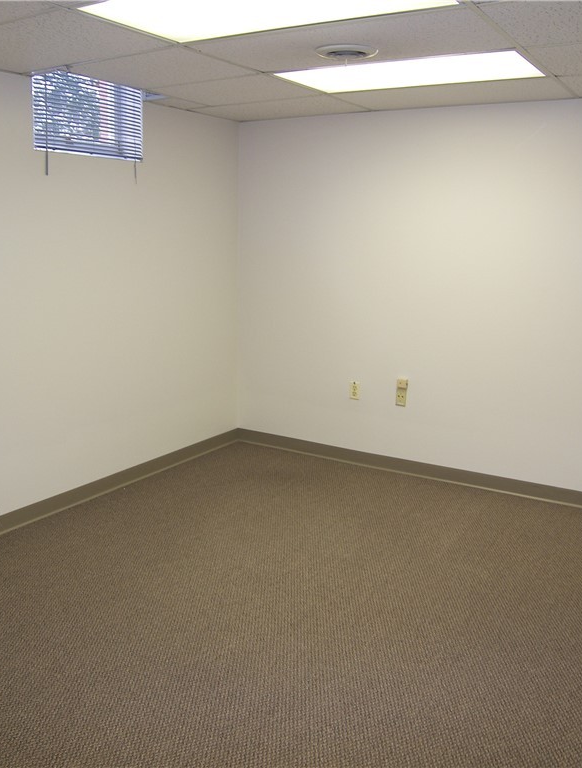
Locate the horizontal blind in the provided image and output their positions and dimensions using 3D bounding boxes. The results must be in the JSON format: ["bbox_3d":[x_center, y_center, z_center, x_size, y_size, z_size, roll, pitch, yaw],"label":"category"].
[{"bbox_3d":[-1.070,-1.458,3.811,0.040,0.440,0.790,8,14,31],"label":"horizontal blind"}]

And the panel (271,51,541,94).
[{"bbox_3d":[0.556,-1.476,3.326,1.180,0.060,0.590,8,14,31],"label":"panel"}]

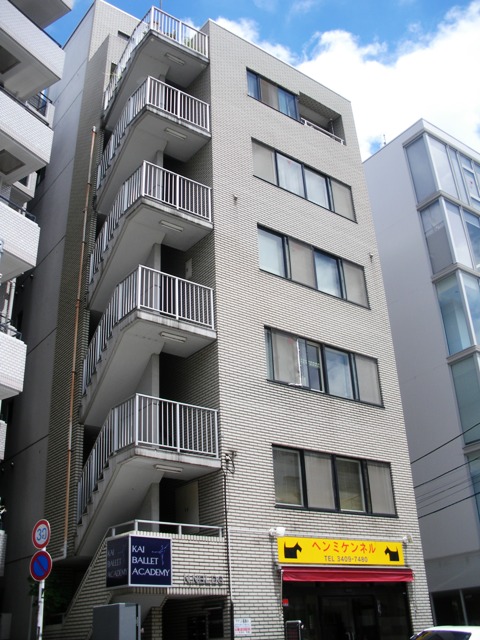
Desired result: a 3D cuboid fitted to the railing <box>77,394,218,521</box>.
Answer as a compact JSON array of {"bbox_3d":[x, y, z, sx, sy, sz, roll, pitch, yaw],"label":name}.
[{"bbox_3d":[-2.066,3.236,14.782,2.040,2.150,2.852,17,-33,-33],"label":"railing"}]

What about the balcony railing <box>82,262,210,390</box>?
[{"bbox_3d":[-2.223,0.525,16.170,2.040,2.150,2.852,17,-33,-33],"label":"balcony railing"}]

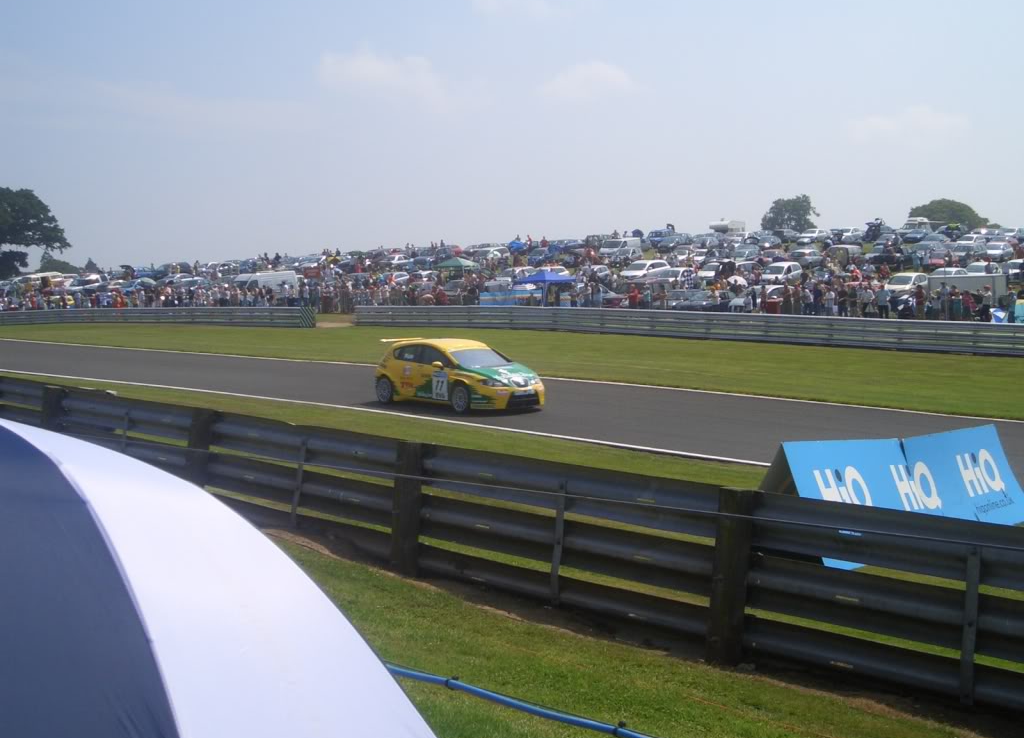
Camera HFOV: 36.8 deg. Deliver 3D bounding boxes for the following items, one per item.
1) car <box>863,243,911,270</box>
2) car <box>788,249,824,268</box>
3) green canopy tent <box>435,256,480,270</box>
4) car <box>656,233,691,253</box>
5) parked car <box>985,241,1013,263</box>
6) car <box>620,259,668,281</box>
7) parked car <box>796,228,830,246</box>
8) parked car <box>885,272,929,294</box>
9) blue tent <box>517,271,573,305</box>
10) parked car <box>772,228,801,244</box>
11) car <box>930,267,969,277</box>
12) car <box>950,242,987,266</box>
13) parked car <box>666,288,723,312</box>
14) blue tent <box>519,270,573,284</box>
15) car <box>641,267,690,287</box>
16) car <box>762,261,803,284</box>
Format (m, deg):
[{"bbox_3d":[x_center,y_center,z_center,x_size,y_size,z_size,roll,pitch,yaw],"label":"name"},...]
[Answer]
[{"bbox_3d":[28.448,-8.359,116.000,1.780,1.620,4.400,3,5,36],"label":"car"},{"bbox_3d":[25.117,-9.382,131.000,1.700,1.450,4.150,4,8,32],"label":"car"},{"bbox_3d":[-4.694,-8.324,132.000,3.000,2.600,3.000,2,4,30],"label":"green canopy tent"},{"bbox_3d":[14.385,-10.994,136.000,1.750,1.480,4.300,2,4,28],"label":"car"},{"bbox_3d":[38.503,-9.253,122.000,1.750,1.460,4.350,2,4,31],"label":"parked car"},{"bbox_3d":[8.730,-6.258,100.500,1.800,1.530,4.400,3,8,26],"label":"car"},{"bbox_3d":[29.192,-12.751,148.000,1.740,1.450,4.350,4,8,28],"label":"parked car"},{"bbox_3d":[22.892,-4.822,89.000,1.770,1.500,4.250,2,4,28],"label":"parked car"},{"bbox_3d":[2.115,-4.976,98.063,2.800,2.500,2.800,-3,4,-44],"label":"blue tent"},{"bbox_3d":[30.651,-14.822,172.000,1.760,1.520,4.350,2,5,32],"label":"parked car"},{"bbox_3d":[28.462,-5.743,100.000,1.740,1.430,4.400,4,8,32],"label":"car"},{"bbox_3d":[34.203,-8.611,115.000,1.760,1.550,4.500,4,8,29],"label":"car"},{"bbox_3d":[9.024,-3.085,73.000,1.750,1.420,4.300,2,4,31],"label":"parked car"},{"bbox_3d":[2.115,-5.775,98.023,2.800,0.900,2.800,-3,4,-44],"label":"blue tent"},{"bbox_3d":[9.639,-5.225,91.000,1.750,1.470,4.250,2,4,28],"label":"car"},{"bbox_3d":[18.940,-6.672,108.000,1.700,1.500,4.050,4,8,29],"label":"car"}]

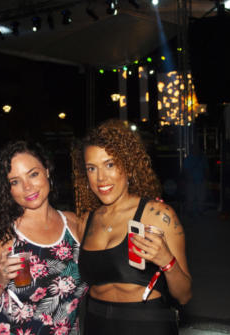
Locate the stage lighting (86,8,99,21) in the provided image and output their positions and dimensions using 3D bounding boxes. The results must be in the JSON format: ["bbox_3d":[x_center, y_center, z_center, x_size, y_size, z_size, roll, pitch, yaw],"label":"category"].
[{"bbox_3d":[-0.620,-4.216,18.398,0.420,0.280,0.270,42,-17,-22],"label":"stage lighting"}]

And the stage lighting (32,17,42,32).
[{"bbox_3d":[-2.341,-4.265,19.911,0.300,0.380,0.380,0,27,-1],"label":"stage lighting"}]

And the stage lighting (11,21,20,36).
[{"bbox_3d":[-3.062,-4.278,20.544,0.280,0.420,0.320,0,34,-8],"label":"stage lighting"}]

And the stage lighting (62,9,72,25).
[{"bbox_3d":[-1.385,-4.313,19.071,0.300,0.380,0.380,0,27,2],"label":"stage lighting"}]

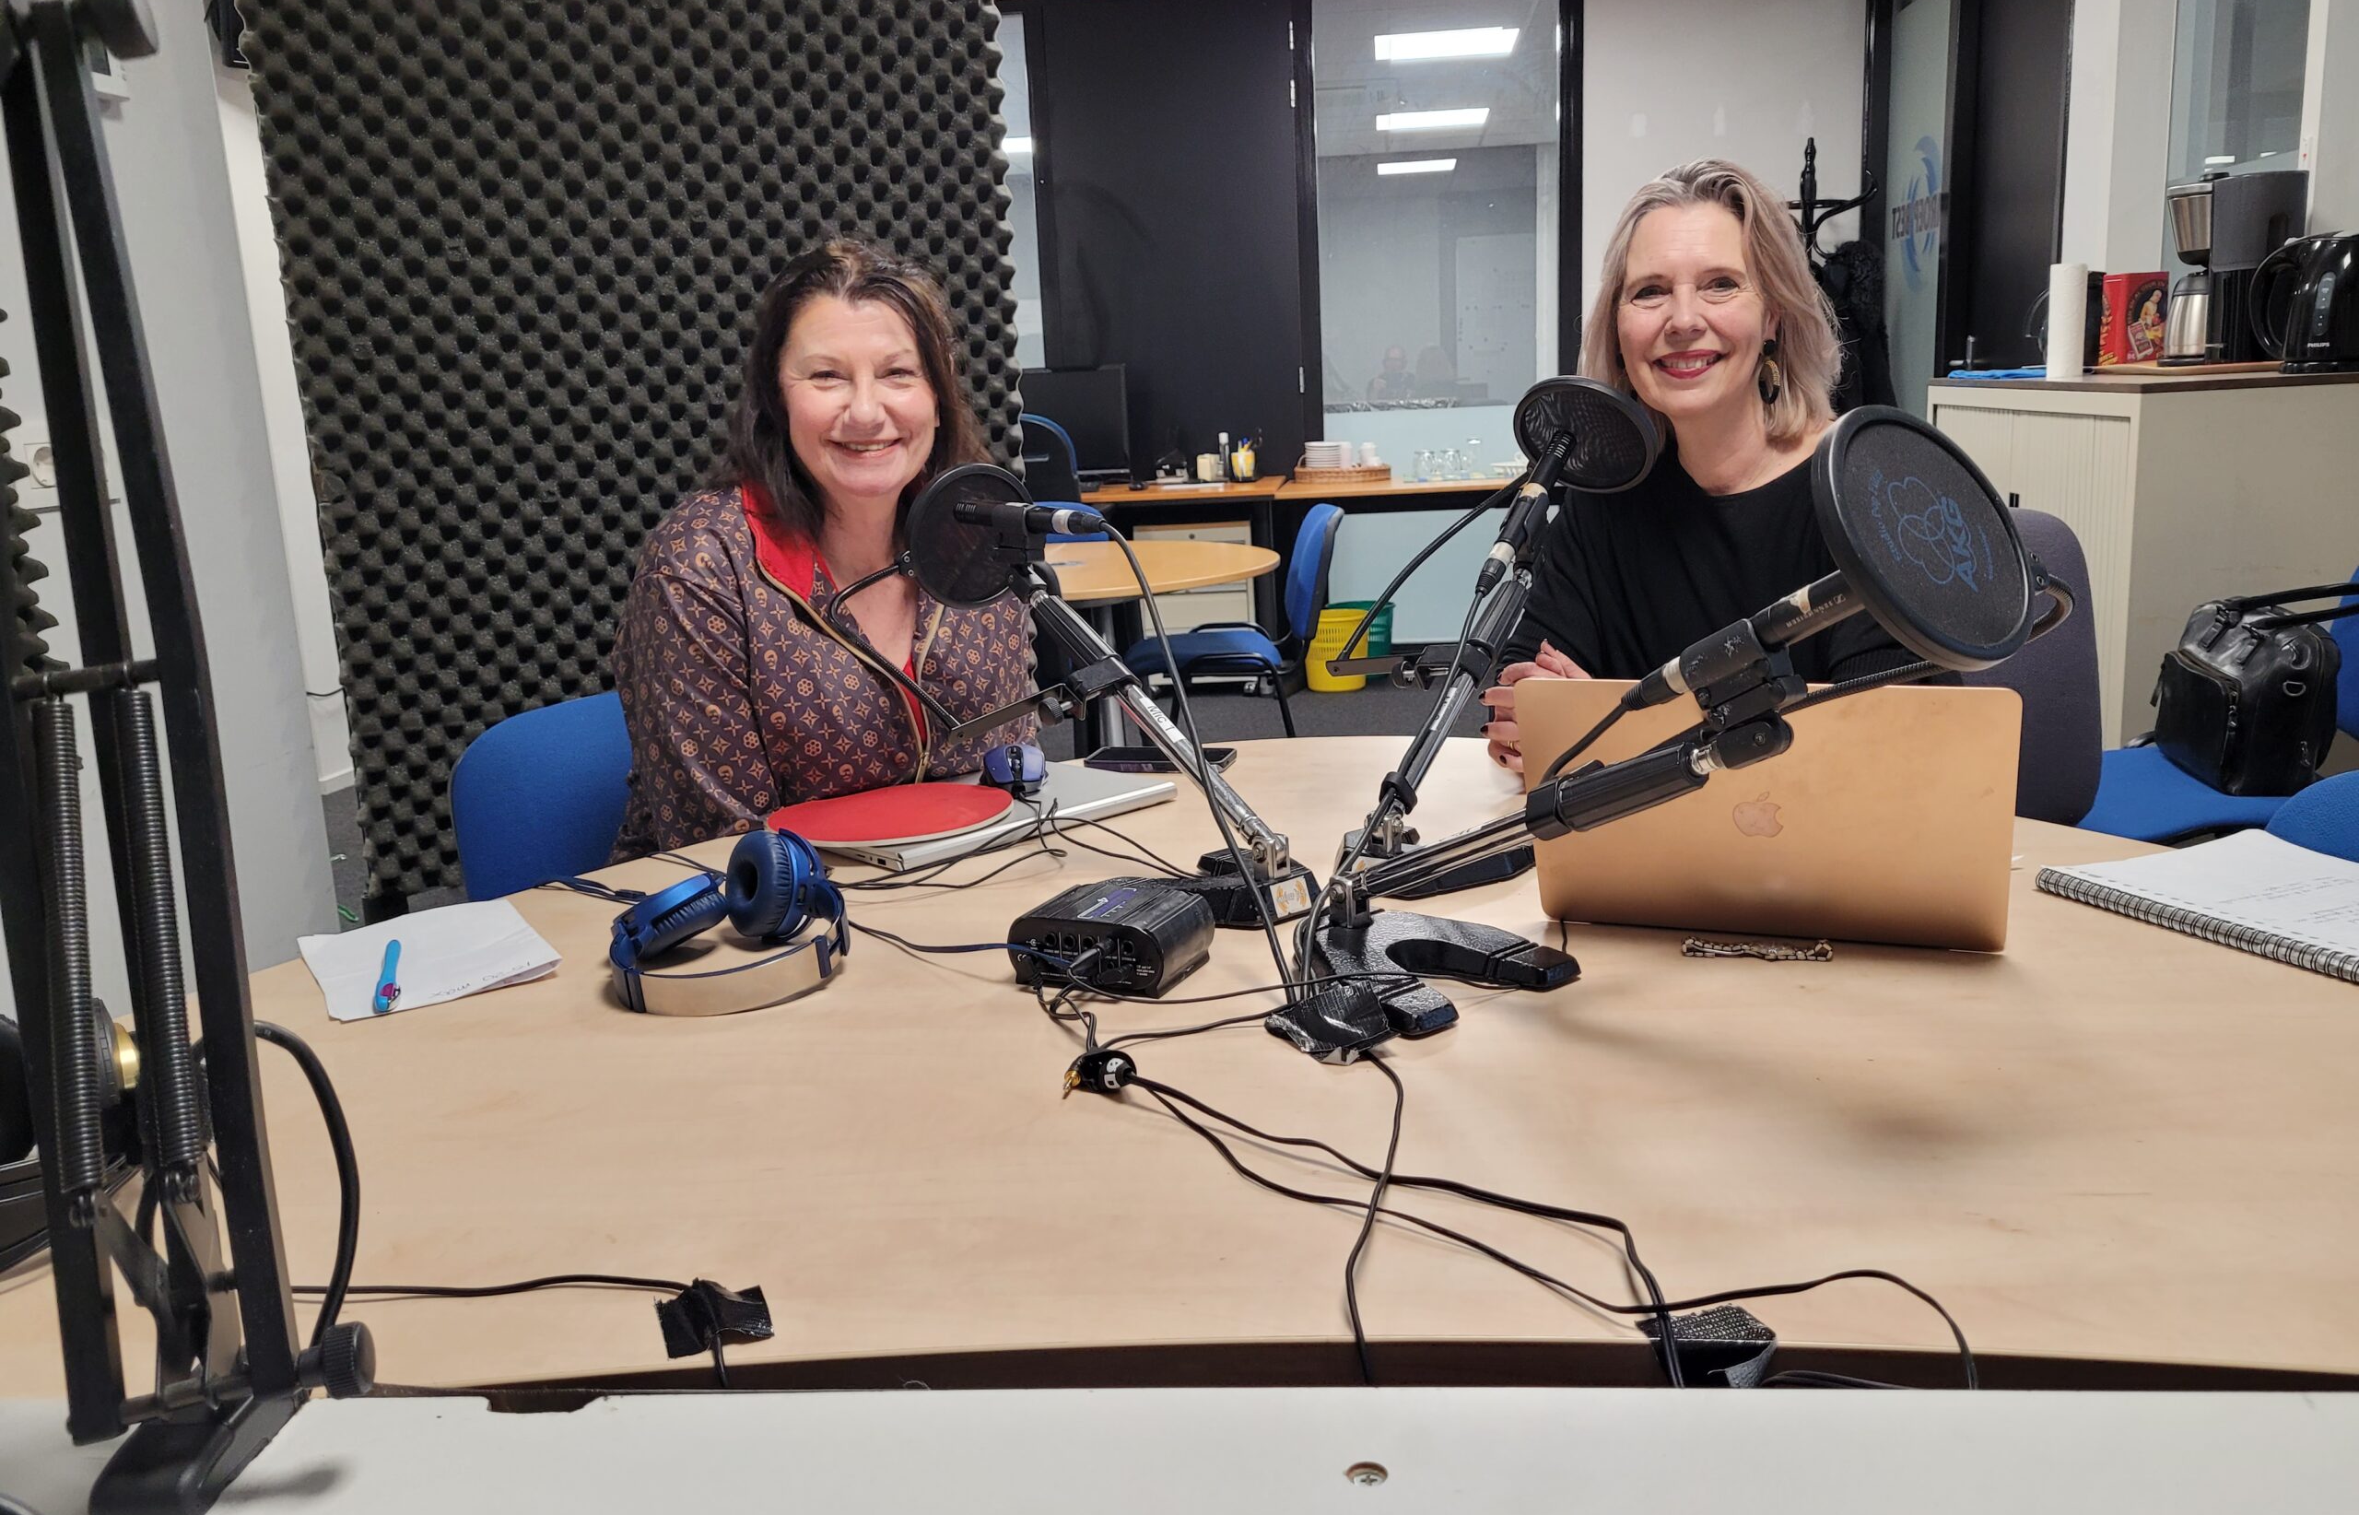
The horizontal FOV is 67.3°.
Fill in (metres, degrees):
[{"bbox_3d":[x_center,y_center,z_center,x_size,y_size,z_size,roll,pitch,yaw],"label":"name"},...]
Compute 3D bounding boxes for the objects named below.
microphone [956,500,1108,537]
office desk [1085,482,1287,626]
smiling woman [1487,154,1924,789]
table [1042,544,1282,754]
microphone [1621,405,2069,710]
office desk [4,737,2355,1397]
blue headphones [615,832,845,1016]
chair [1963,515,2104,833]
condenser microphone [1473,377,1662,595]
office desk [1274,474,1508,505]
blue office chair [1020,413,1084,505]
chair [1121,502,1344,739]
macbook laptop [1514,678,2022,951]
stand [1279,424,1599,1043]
[{"bbox_3d":[-0.124,-0.195,1.438,0.183,0.022,0.022,11,18,43],"label":"microphone"},{"bbox_3d":[-0.381,-0.676,7.183,1.600,0.730,0.800,-2,12,6],"label":"office desk"},{"bbox_3d":[0.535,0.089,1.764,0.500,1.320,0.720,1,13,17],"label":"smiling woman"},{"bbox_3d":[-0.313,-0.050,3.946,1.110,0.740,1.110,-3,12,0],"label":"table"},{"bbox_3d":[0.353,-0.079,1.039,0.175,0.165,0.250,-11,-16,-35],"label":"microphone"},{"bbox_3d":[0.022,0.487,1.405,1.950,0.740,1.330,-3,12,0],"label":"office desk"},{"bbox_3d":[-0.310,0.111,1.248,0.160,0.080,0.180,-4,12,-4],"label":"blue headphones"},{"bbox_3d":[0.740,0.210,2.044,0.550,0.950,0.580,5,14,34],"label":"chair"},{"bbox_3d":[0.287,-0.194,1.403,0.125,0.125,0.225,6,43,36],"label":"condenser microphone"},{"bbox_3d":[1.220,-0.719,7.017,1.600,0.730,0.800,-2,12,6],"label":"office desk"},{"bbox_3d":[-0.494,-0.557,5.605,0.600,1.042,0.600,-1,12,7],"label":"blue office chair"},{"bbox_3d":[0.138,-0.227,4.618,0.560,0.830,0.500,-4,12,-6],"label":"chair"},{"bbox_3d":[0.424,0.018,1.263,0.304,0.198,0.303,3,13,23],"label":"macbook laptop"},{"bbox_3d":[0.185,-0.043,1.231,0.180,0.344,0.330,0,12,15],"label":"stand"}]

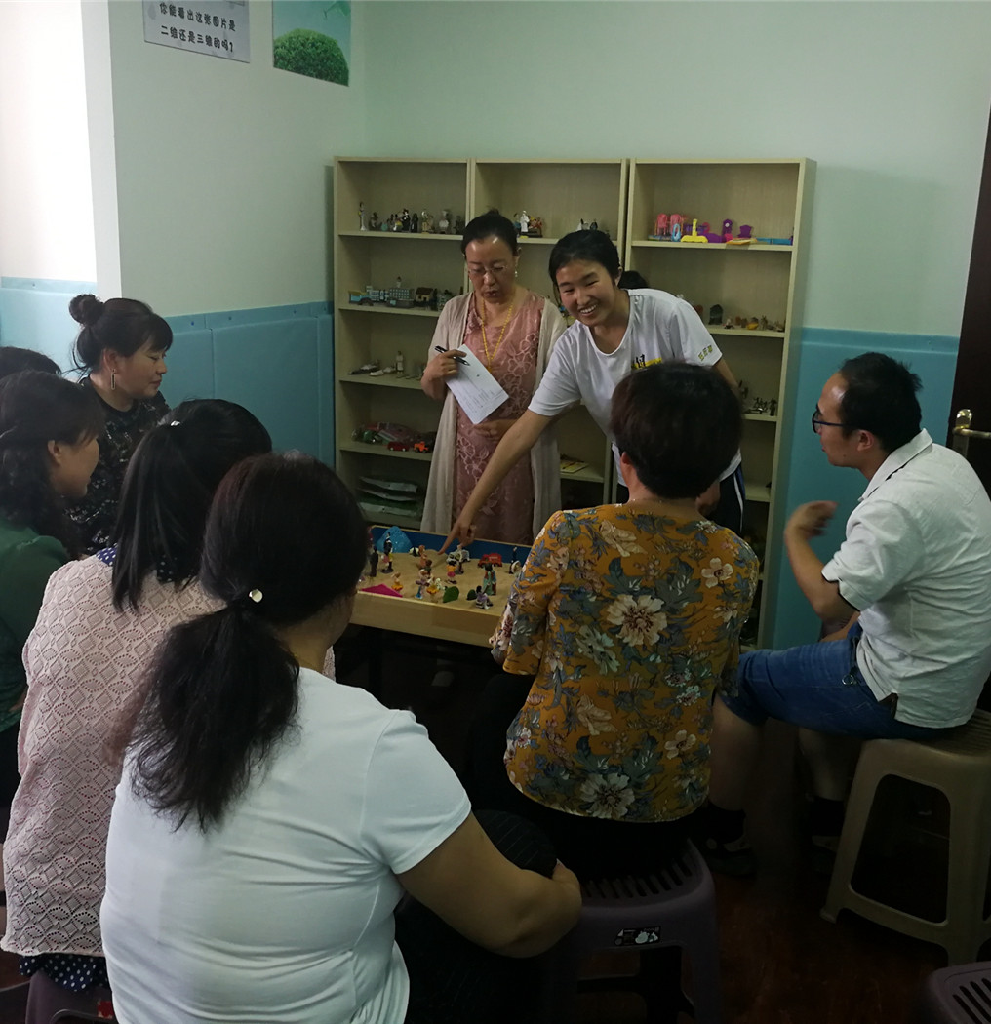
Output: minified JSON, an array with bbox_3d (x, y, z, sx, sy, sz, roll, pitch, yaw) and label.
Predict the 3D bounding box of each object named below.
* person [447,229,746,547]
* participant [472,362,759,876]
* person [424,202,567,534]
[{"bbox_3d":[0.309,0.050,2.910,0.760,1.560,0.500,6,14,20],"label":"person"},{"bbox_3d":[0.189,0.371,2.020,0.500,1.320,0.680,-1,13,-11],"label":"participant"},{"bbox_3d":[-0.009,-0.047,3.167,0.460,1.620,0.360,4,13,10],"label":"person"}]

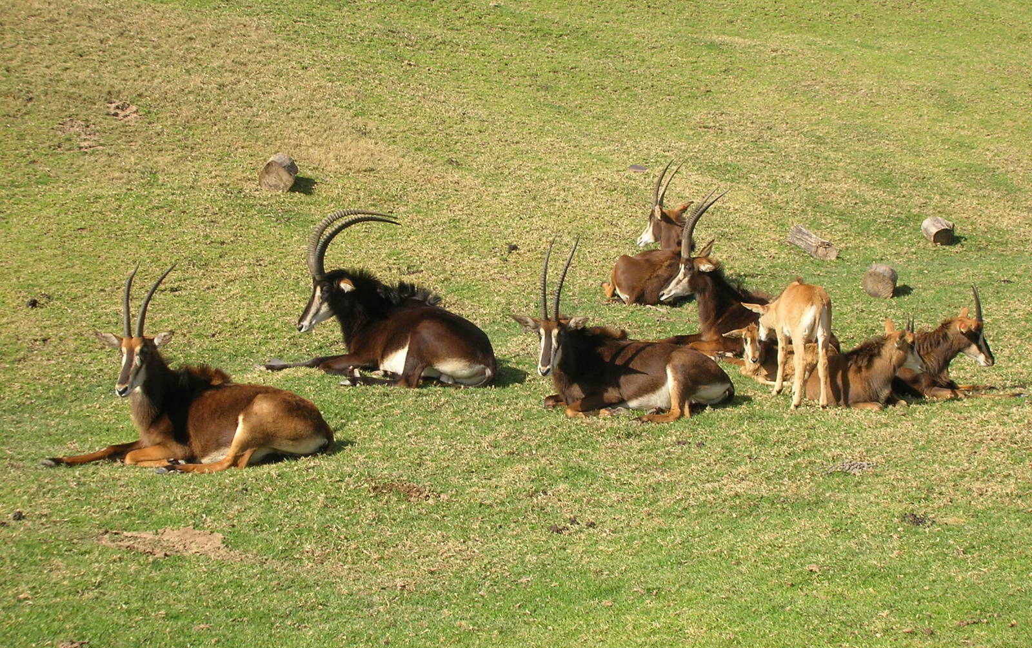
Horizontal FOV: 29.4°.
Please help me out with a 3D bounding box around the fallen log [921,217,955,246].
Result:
[{"bbox_3d":[4.681,-1.032,21.800,0.250,0.240,0.460,-3,13,-14],"label":"fallen log"}]

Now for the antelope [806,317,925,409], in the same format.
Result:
[{"bbox_3d":[2.313,0.220,13.173,0.880,0.560,0.420,5,11,28],"label":"antelope"}]

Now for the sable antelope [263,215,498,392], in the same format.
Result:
[{"bbox_3d":[-0.961,-0.203,13.728,1.500,1.120,0.620,4,11,20],"label":"sable antelope"}]

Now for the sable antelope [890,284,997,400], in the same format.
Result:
[{"bbox_3d":[2.779,0.113,13.317,1.100,0.700,0.450,-3,10,-15],"label":"sable antelope"}]

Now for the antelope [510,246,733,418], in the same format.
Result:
[{"bbox_3d":[0.753,0.031,13.750,1.420,1.200,0.720,-2,9,-11],"label":"antelope"}]

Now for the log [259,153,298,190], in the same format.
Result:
[{"bbox_3d":[-3.080,-1.970,25.500,0.440,0.410,0.500,1,11,7],"label":"log"}]

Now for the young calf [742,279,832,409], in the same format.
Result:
[{"bbox_3d":[1.960,0.131,14.200,0.370,0.840,0.880,-3,9,-18],"label":"young calf"}]

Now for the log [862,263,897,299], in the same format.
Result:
[{"bbox_3d":[3.463,-0.410,18.700,0.310,0.300,0.370,1,11,6],"label":"log"}]

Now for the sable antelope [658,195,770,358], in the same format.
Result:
[{"bbox_3d":[1.721,-0.311,14.255,1.300,1.080,0.580,-4,11,-20],"label":"sable antelope"}]

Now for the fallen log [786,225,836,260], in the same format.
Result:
[{"bbox_3d":[3.210,-0.877,21.300,0.200,0.200,0.950,-5,14,-19],"label":"fallen log"}]

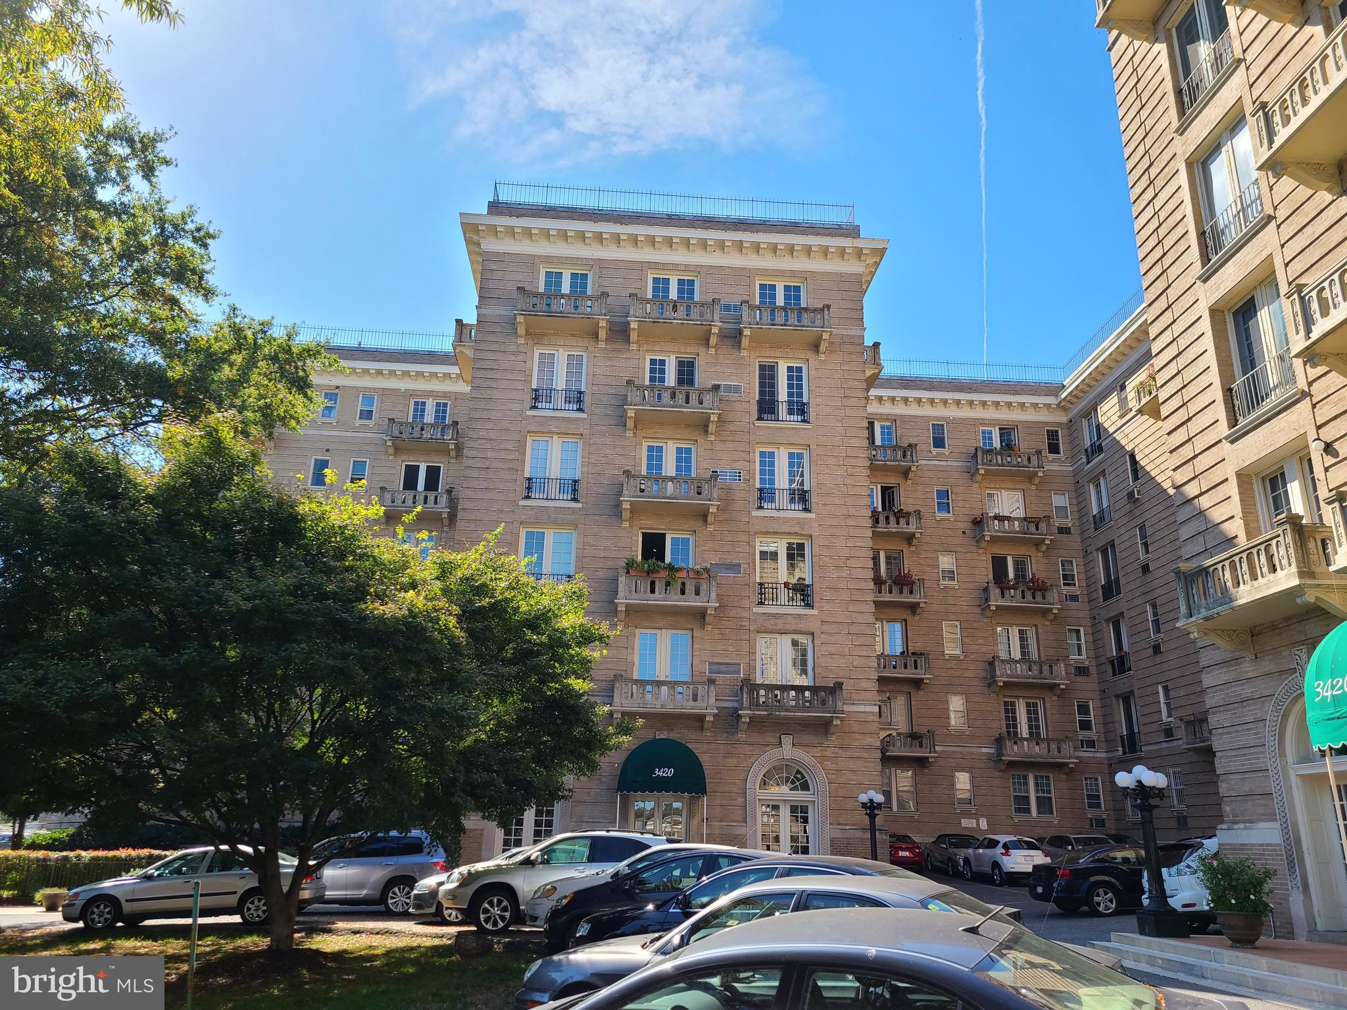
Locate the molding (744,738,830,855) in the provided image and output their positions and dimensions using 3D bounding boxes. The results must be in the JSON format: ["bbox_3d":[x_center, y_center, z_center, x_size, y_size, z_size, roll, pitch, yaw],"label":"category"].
[{"bbox_3d":[3.299,8.579,29.095,2.391,3.895,0.250,2,-18,-4],"label":"molding"}]

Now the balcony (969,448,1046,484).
[{"bbox_3d":[15.349,-1.690,46.386,3.170,1.560,1.040,3,-18,-3],"label":"balcony"}]

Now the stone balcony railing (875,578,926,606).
[{"bbox_3d":[9.006,3.675,42.418,3.070,1.030,1.030,2,-18,-4],"label":"stone balcony railing"}]

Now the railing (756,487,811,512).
[{"bbox_3d":[3.486,-0.157,32.002,1.758,0.705,0.080,2,-18,-4],"label":"railing"}]

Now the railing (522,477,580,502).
[{"bbox_3d":[-3.914,-0.496,32.613,1.800,0.690,0.130,3,-18,-3],"label":"railing"}]

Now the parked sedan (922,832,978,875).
[{"bbox_3d":[10.719,12.998,37.486,1.820,1.440,4.850,2,-19,-2],"label":"parked sedan"}]

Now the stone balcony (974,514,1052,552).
[{"bbox_3d":[15.286,1.335,45.377,3.170,1.560,1.040,3,-18,-3],"label":"stone balcony"}]

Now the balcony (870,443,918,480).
[{"bbox_3d":[9.464,-1.874,46.008,3.170,1.560,1.040,3,-18,-3],"label":"balcony"}]

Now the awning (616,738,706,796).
[{"bbox_3d":[-0.354,7.505,29.017,2.480,1.600,1.800,2,-19,-4],"label":"awning"}]

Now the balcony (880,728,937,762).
[{"bbox_3d":[9.042,9.769,40.970,3.100,1.260,1.000,2,-19,-4],"label":"balcony"}]

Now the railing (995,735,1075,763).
[{"bbox_3d":[14.796,10.001,41.329,3.100,1.020,1.000,2,-19,-4],"label":"railing"}]

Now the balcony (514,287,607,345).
[{"bbox_3d":[-3.601,-6.091,32.866,3.040,1.470,1.030,2,-18,-4],"label":"balcony"}]

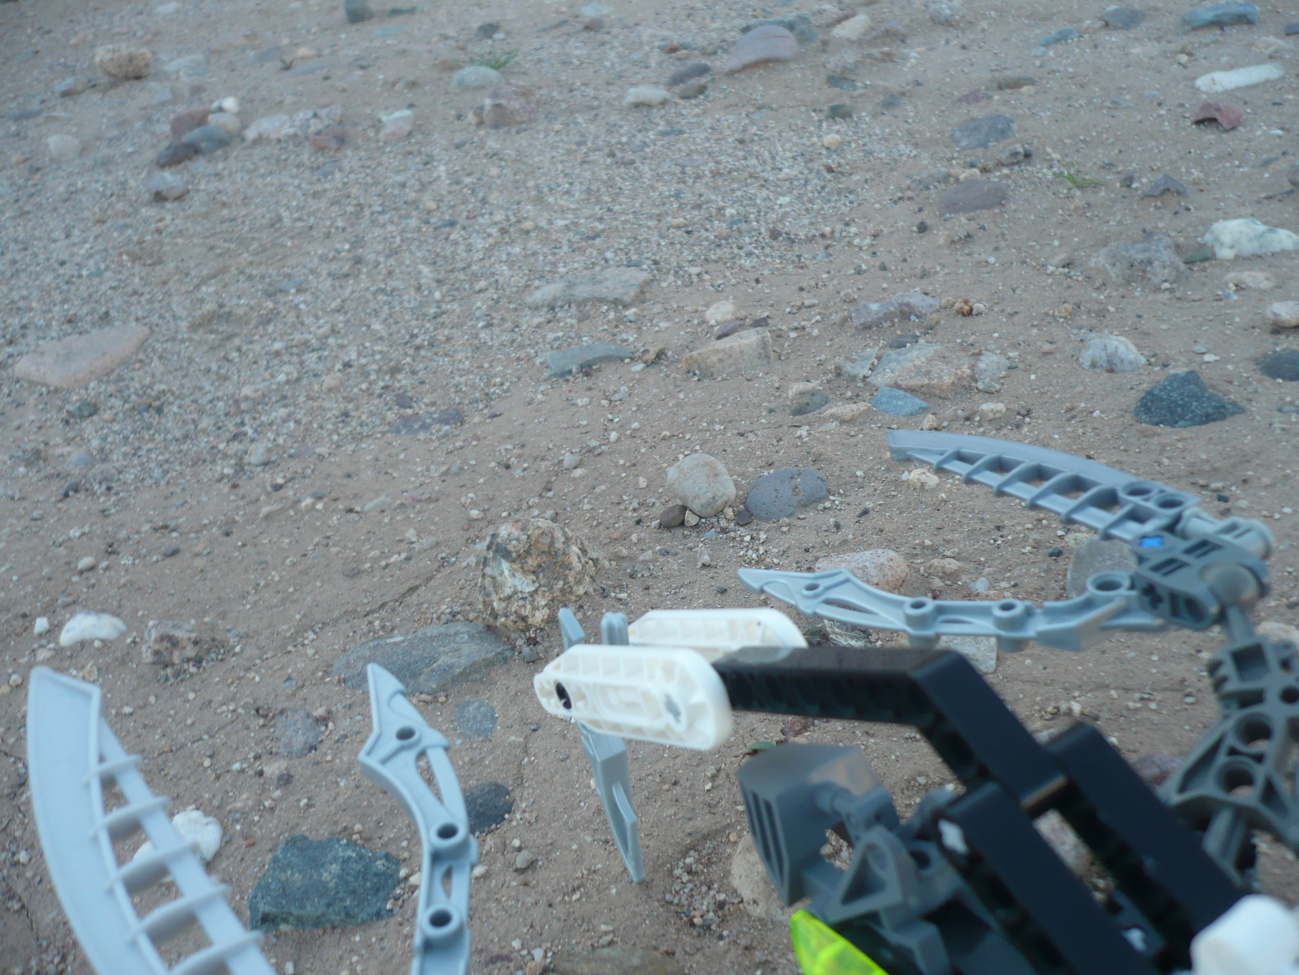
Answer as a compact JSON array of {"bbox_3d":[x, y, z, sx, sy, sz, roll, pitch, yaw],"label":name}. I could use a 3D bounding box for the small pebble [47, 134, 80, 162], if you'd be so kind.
[{"bbox_3d":[-0.291,-0.169,0.653,0.018,0.010,0.014,-20,39,-18],"label":"small pebble"}]

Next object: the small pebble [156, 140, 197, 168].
[{"bbox_3d":[-0.229,-0.161,0.635,0.014,0.009,0.020,26,47,35],"label":"small pebble"}]

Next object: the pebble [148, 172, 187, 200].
[{"bbox_3d":[-0.221,-0.139,0.604,0.018,0.010,0.015,-18,39,-15],"label":"pebble"}]

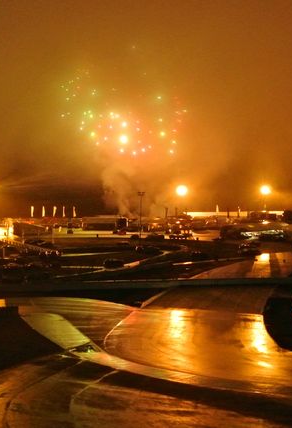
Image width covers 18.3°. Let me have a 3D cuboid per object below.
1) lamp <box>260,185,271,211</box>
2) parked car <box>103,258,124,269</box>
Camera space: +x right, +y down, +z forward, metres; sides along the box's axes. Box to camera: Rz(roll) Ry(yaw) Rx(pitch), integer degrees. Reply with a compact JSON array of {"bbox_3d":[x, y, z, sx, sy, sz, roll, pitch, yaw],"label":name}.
[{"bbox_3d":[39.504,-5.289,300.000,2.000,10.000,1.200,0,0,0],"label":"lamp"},{"bbox_3d":[-6.160,9.420,172.000,4.200,1.600,1.800,0,0,-18],"label":"parked car"}]

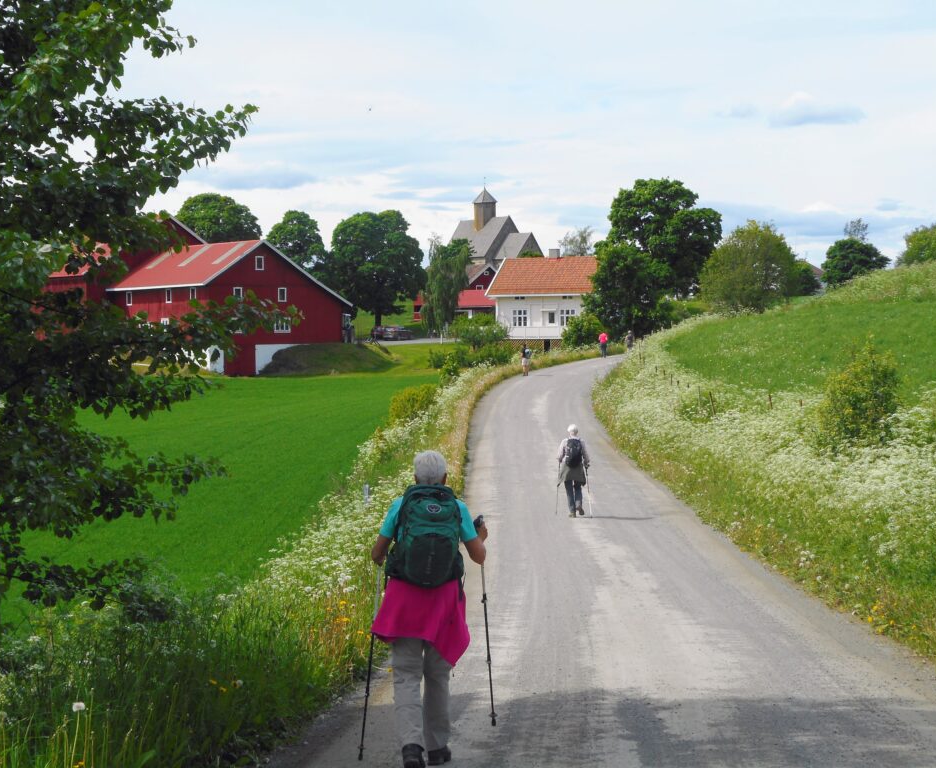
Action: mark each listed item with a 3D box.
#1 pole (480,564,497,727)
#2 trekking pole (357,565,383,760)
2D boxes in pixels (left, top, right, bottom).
[{"bbox_3d":[0.110,1.305,10.850,0.060,1.210,0.060,-4,9,0],"label":"pole"},{"bbox_3d":[-0.500,1.355,10.500,0.060,1.260,0.060,6,-9,0],"label":"trekking pole"}]

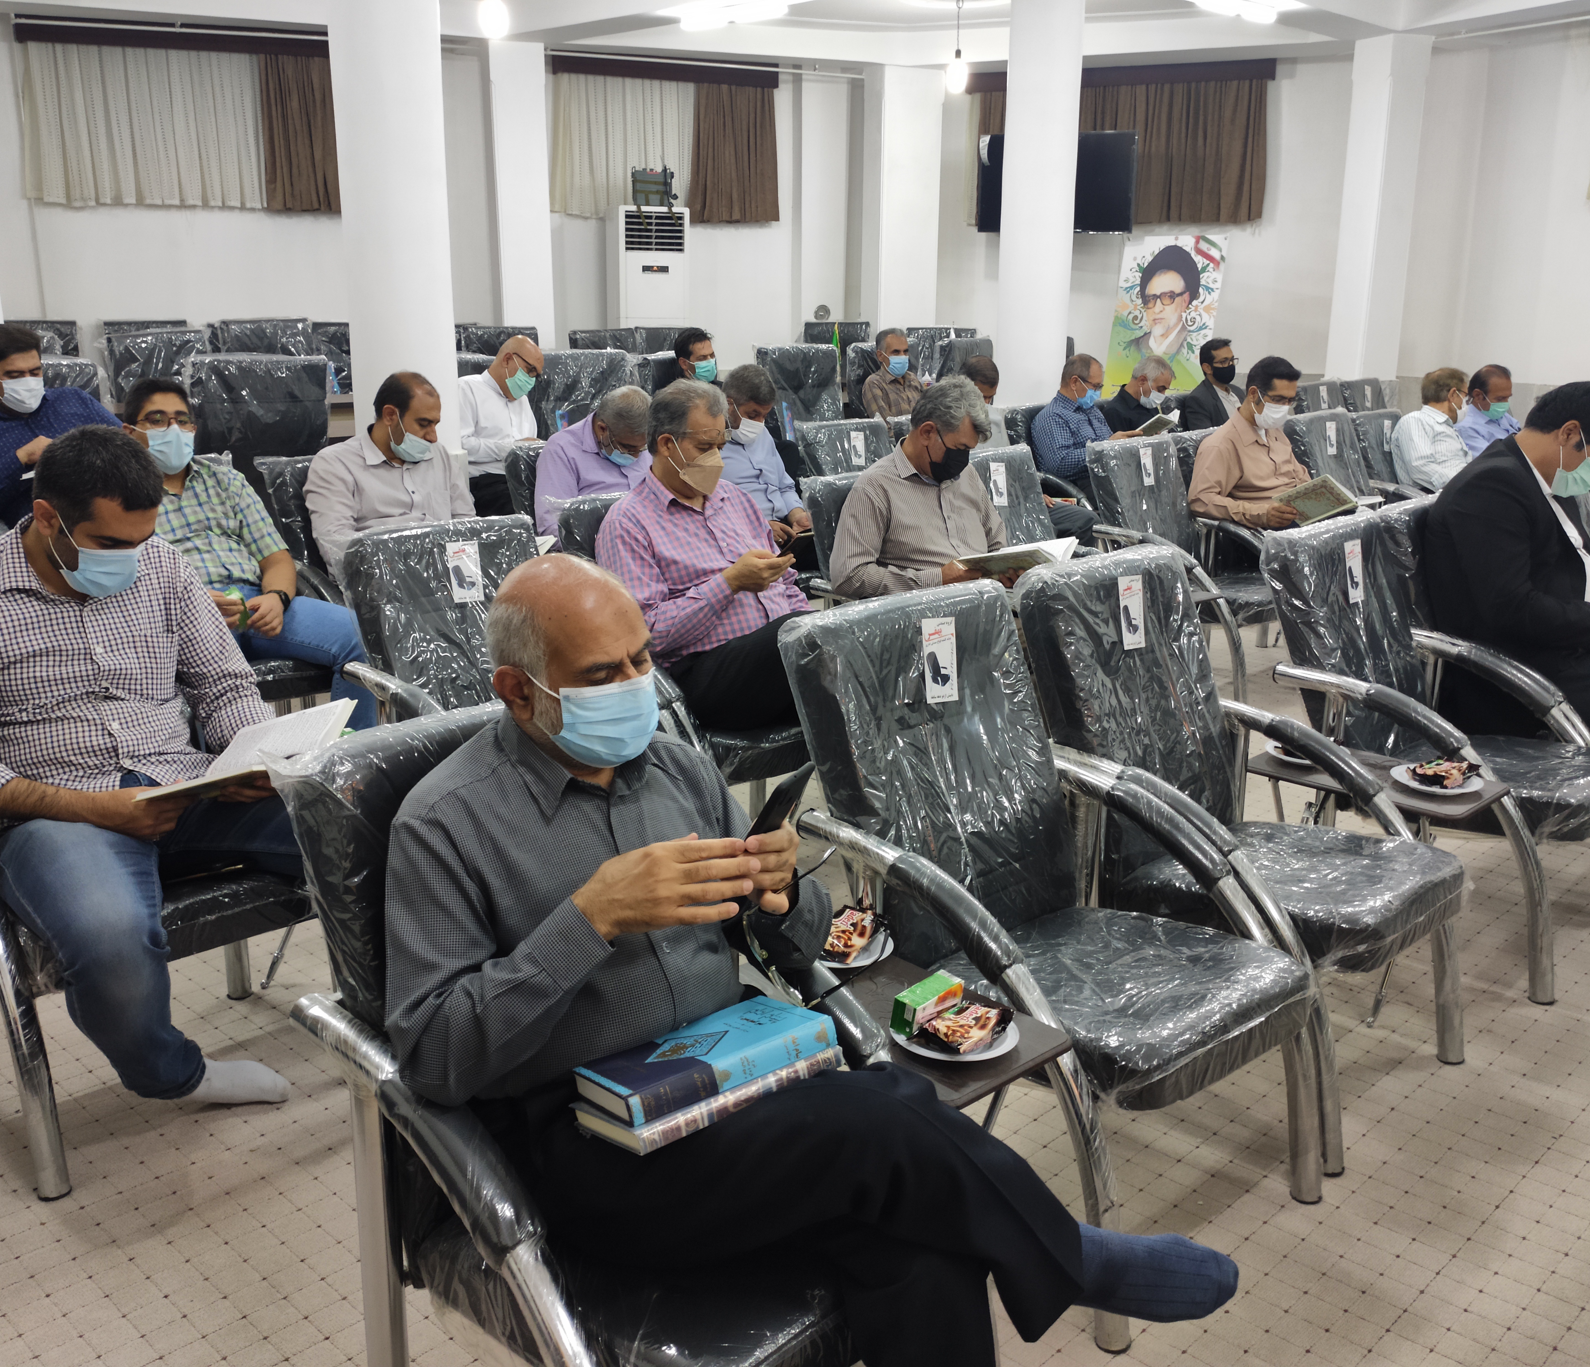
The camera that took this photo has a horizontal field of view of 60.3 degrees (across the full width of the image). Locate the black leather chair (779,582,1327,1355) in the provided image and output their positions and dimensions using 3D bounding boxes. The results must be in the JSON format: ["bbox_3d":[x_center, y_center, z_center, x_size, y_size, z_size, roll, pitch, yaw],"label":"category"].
[{"bbox_3d":[0.426,0.394,2.364,0.642,1.002,0.820,-12,19,-41],"label":"black leather chair"}]

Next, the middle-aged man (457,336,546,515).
[{"bbox_3d":[-1.253,-0.856,5.998,0.520,1.290,0.760,-13,20,-41],"label":"middle-aged man"}]

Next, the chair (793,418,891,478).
[{"bbox_3d":[0.460,-0.645,6.123,0.642,1.002,0.820,-12,19,-41],"label":"chair"}]

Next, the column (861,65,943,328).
[{"bbox_3d":[0.826,-2.950,10.386,0.472,3.191,0.459,-4,15,-18],"label":"column"}]

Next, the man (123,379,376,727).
[{"bbox_3d":[-1.745,-0.285,4.175,0.537,1.317,0.731,-10,18,-36],"label":"man"}]

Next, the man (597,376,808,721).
[{"bbox_3d":[-0.107,-0.127,3.634,0.557,1.323,0.762,-12,19,-41],"label":"man"}]

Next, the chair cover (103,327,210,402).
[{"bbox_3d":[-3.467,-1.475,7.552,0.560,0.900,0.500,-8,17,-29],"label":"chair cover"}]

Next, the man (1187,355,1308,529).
[{"bbox_3d":[2.135,-0.668,5.650,0.537,1.323,0.731,-12,19,-41],"label":"man"}]

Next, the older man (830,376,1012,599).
[{"bbox_3d":[0.503,-0.270,4.190,0.550,1.310,0.731,-12,19,-41],"label":"older man"}]

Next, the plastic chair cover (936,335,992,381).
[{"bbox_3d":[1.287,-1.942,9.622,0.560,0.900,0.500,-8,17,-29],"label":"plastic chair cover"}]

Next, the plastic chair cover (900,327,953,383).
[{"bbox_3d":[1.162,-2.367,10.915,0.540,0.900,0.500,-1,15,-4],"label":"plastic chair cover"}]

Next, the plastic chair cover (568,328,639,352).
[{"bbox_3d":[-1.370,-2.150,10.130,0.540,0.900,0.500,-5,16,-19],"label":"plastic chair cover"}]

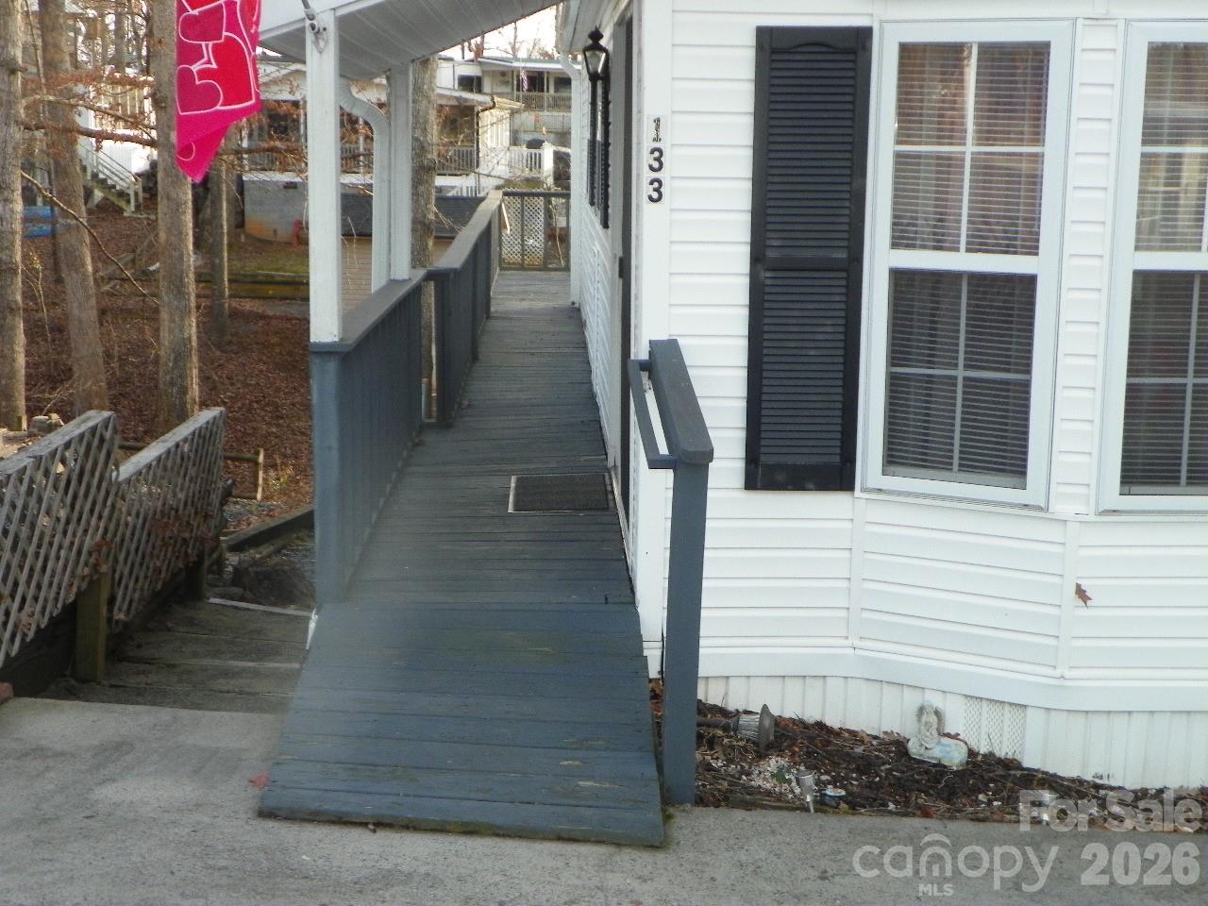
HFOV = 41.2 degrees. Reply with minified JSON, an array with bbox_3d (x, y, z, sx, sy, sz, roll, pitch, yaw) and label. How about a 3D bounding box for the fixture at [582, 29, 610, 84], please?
[{"bbox_3d":[-0.036,-1.929,7.831,0.150,0.275,0.140,0,11,-2],"label":"fixture"}]

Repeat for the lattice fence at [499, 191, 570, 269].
[{"bbox_3d":[-0.895,-2.924,21.207,0.970,1.045,0.120,0,11,-2],"label":"lattice fence"}]

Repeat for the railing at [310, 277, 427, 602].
[{"bbox_3d":[-0.982,-0.260,7.333,0.150,0.915,3.740,0,11,-2],"label":"railing"}]

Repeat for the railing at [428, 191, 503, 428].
[{"bbox_3d":[-1.168,-1.787,15.178,0.210,1.000,12.200,0,11,-2],"label":"railing"}]

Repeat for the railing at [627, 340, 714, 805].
[{"bbox_3d":[0.185,0.310,4.873,0.174,1.200,1.150,0,11,-2],"label":"railing"}]

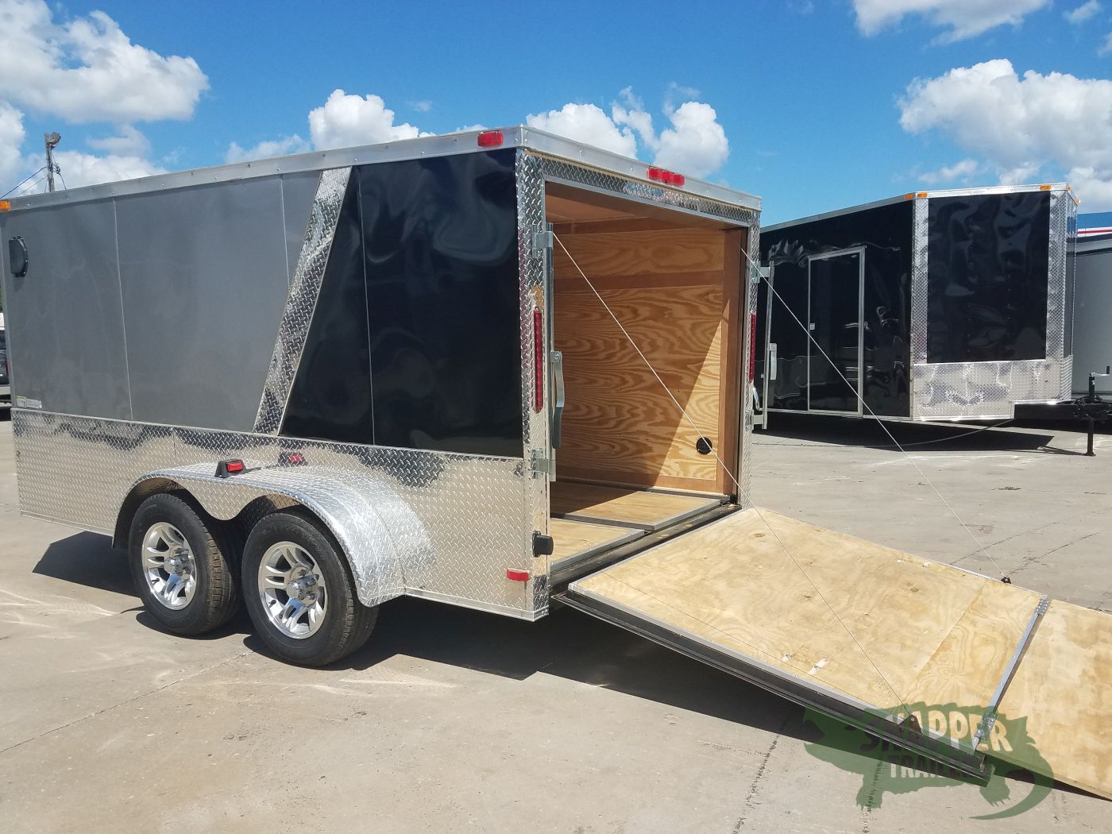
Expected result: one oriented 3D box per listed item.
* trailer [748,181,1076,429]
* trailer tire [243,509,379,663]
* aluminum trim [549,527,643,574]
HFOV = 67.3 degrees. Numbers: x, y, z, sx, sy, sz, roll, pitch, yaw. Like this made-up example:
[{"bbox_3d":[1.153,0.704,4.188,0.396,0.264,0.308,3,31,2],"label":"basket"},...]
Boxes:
[{"bbox_3d":[4.086,-1.349,11.802,2.499,2.570,6.600,-3,5,-22],"label":"trailer"},{"bbox_3d":[-1.074,0.726,3.625,0.675,0.675,0.208,3,8,31],"label":"trailer tire"},{"bbox_3d":[0.180,0.595,3.731,0.032,0.036,0.770,4,8,36],"label":"aluminum trim"}]

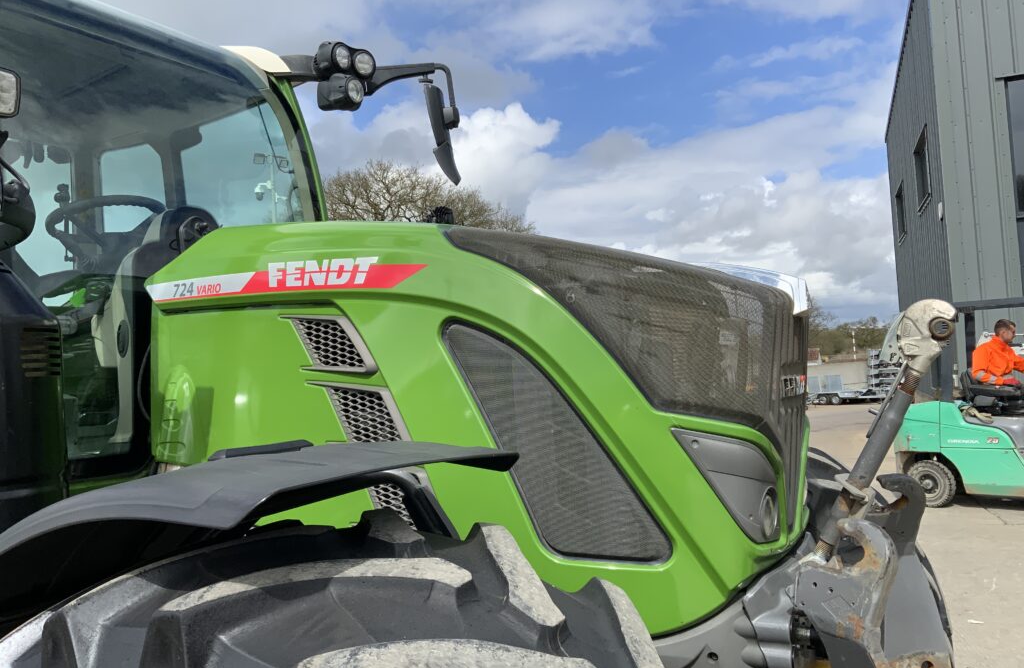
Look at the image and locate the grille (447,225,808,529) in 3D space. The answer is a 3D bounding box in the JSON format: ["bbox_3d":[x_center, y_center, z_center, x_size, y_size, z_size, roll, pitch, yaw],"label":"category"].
[{"bbox_3d":[0.332,0.093,2.298,0.880,0.780,0.780,-5,-3,25],"label":"grille"}]

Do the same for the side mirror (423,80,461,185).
[{"bbox_3d":[-0.308,-0.881,3.750,0.130,0.430,0.220,-11,-3,-1],"label":"side mirror"}]

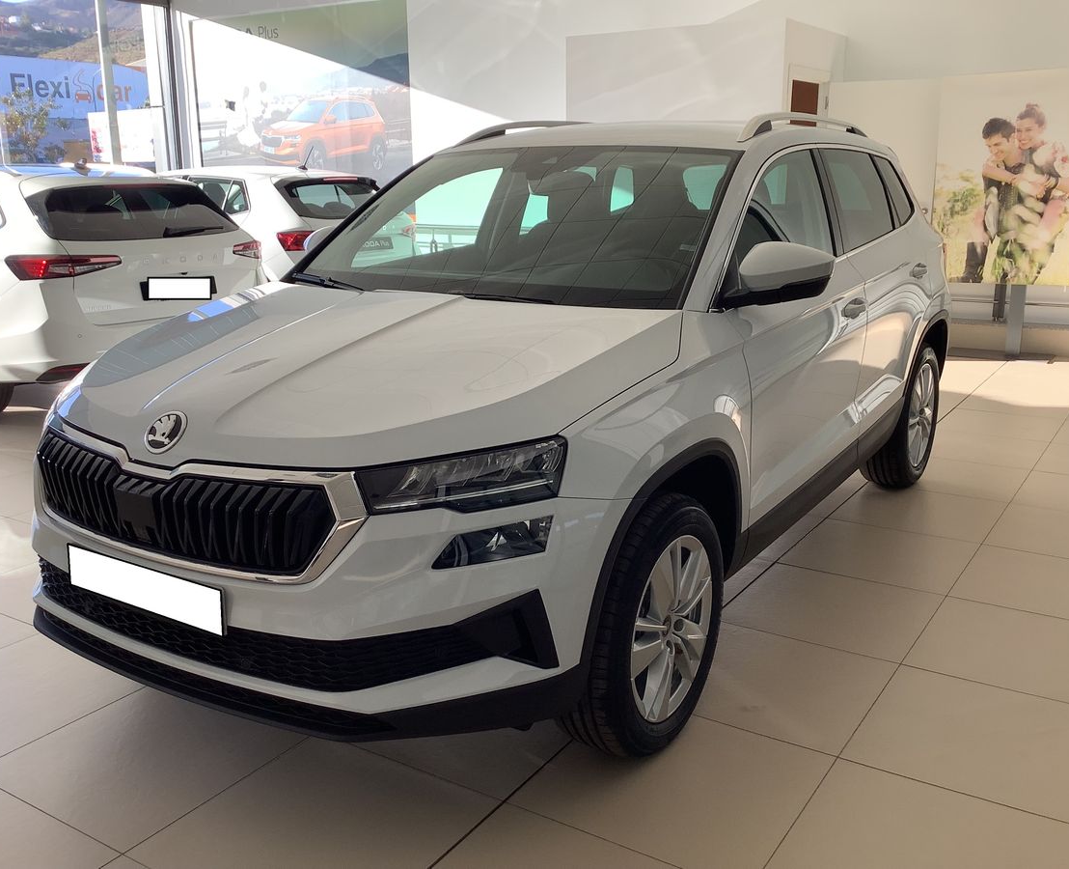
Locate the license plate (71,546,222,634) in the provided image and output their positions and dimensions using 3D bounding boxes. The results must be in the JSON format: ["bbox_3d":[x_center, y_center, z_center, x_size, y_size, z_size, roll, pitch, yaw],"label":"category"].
[{"bbox_3d":[-0.870,0.341,2.297,0.520,0.110,0.025,8,16,32],"label":"license plate"}]

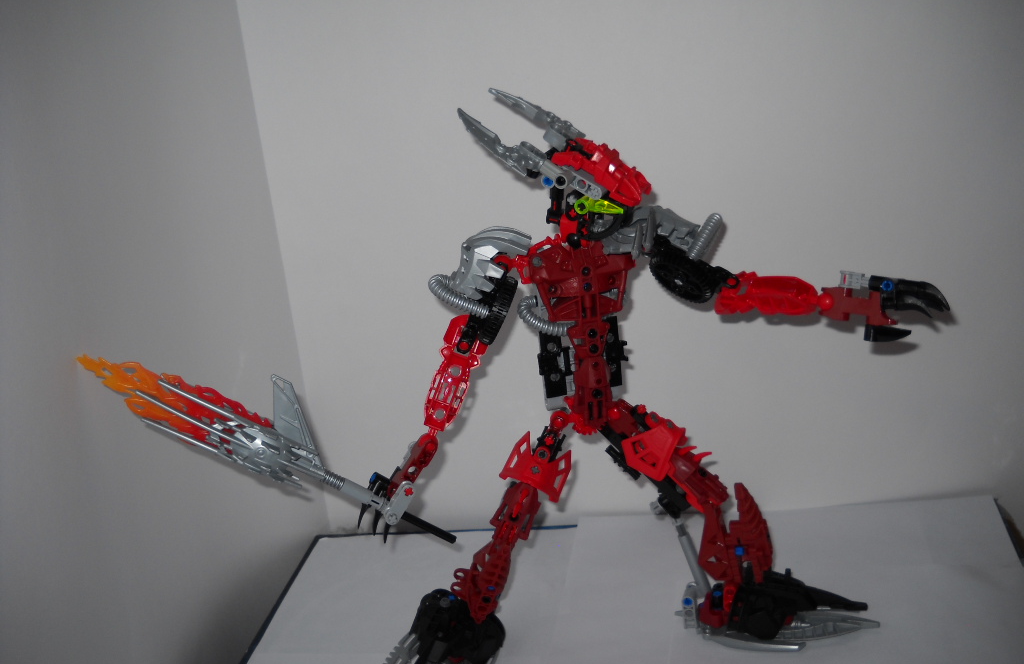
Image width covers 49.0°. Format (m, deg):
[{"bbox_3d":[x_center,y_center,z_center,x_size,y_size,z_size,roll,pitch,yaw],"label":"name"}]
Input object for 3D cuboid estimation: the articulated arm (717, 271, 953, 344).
[{"bbox_3d":[0.168,-0.014,0.588,0.120,0.036,0.032,4,22,24],"label":"articulated arm"}]

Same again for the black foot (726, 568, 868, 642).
[{"bbox_3d":[0.165,0.158,0.649,0.082,0.027,0.043,-4,19,8],"label":"black foot"}]

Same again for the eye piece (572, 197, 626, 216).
[{"bbox_3d":[0.044,-0.063,0.567,0.026,0.009,0.009,8,23,19],"label":"eye piece"}]

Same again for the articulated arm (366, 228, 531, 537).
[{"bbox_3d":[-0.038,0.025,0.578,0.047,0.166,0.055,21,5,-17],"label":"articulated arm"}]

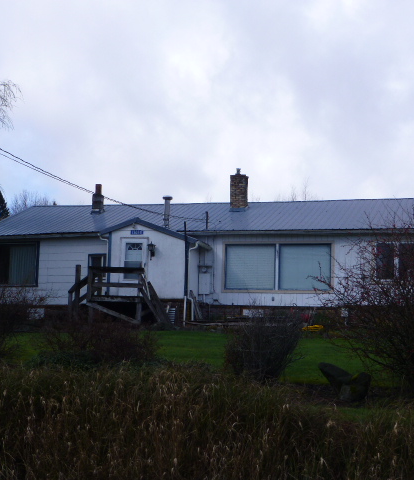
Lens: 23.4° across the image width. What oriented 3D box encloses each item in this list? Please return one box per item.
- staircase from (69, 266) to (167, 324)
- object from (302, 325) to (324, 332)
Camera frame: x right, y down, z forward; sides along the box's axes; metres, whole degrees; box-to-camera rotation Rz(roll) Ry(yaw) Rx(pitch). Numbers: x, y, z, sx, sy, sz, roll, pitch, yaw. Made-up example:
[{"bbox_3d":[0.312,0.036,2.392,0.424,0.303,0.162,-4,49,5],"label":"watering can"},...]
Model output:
[{"bbox_3d":[-3.086,1.857,34.304,3.200,2.040,1.350,-1,-6,15],"label":"staircase"},{"bbox_3d":[3.498,2.934,33.100,0.720,0.250,0.500,-1,-6,15],"label":"object"}]

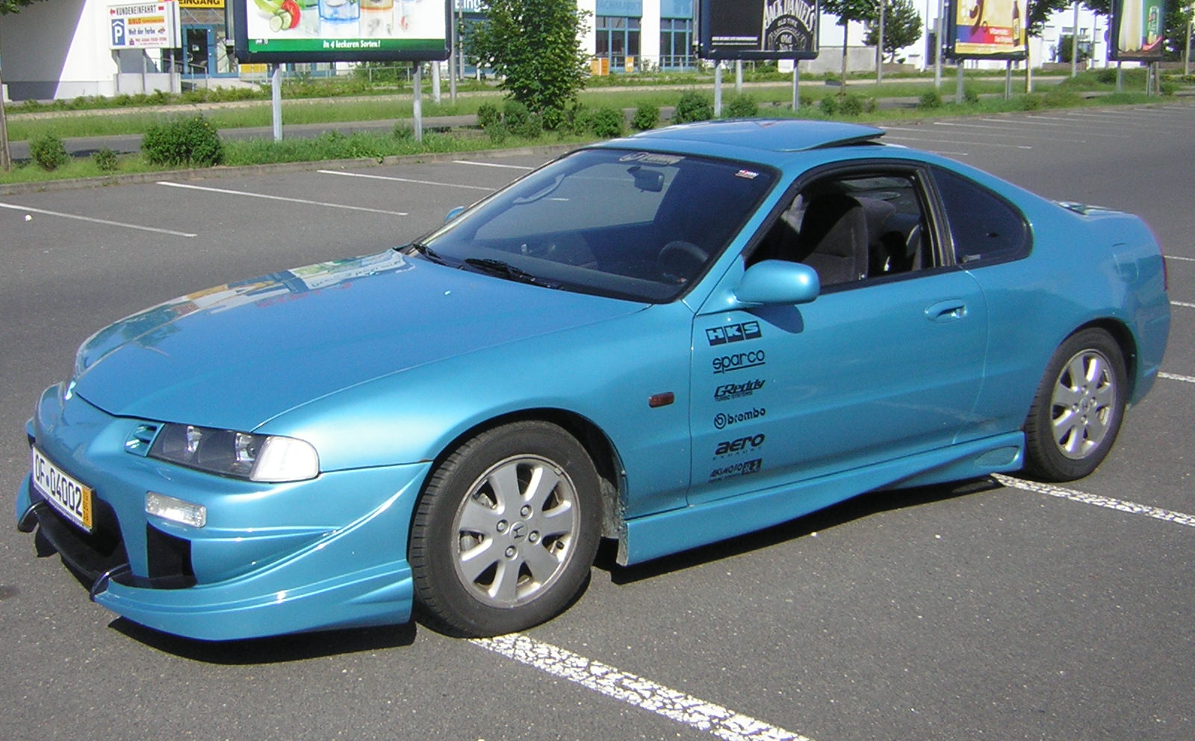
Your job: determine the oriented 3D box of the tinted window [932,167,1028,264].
[{"bbox_3d":[1.343,-0.549,4.849,0.440,0.350,0.050,-10,-12,-40],"label":"tinted window"}]

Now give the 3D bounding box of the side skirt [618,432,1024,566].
[{"bbox_3d":[0.792,0.383,4.433,1.810,0.145,0.090,-9,15,-36],"label":"side skirt"}]

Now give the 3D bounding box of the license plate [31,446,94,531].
[{"bbox_3d":[-1.456,0.319,3.749,0.025,0.118,0.520,-6,13,-37],"label":"license plate"}]

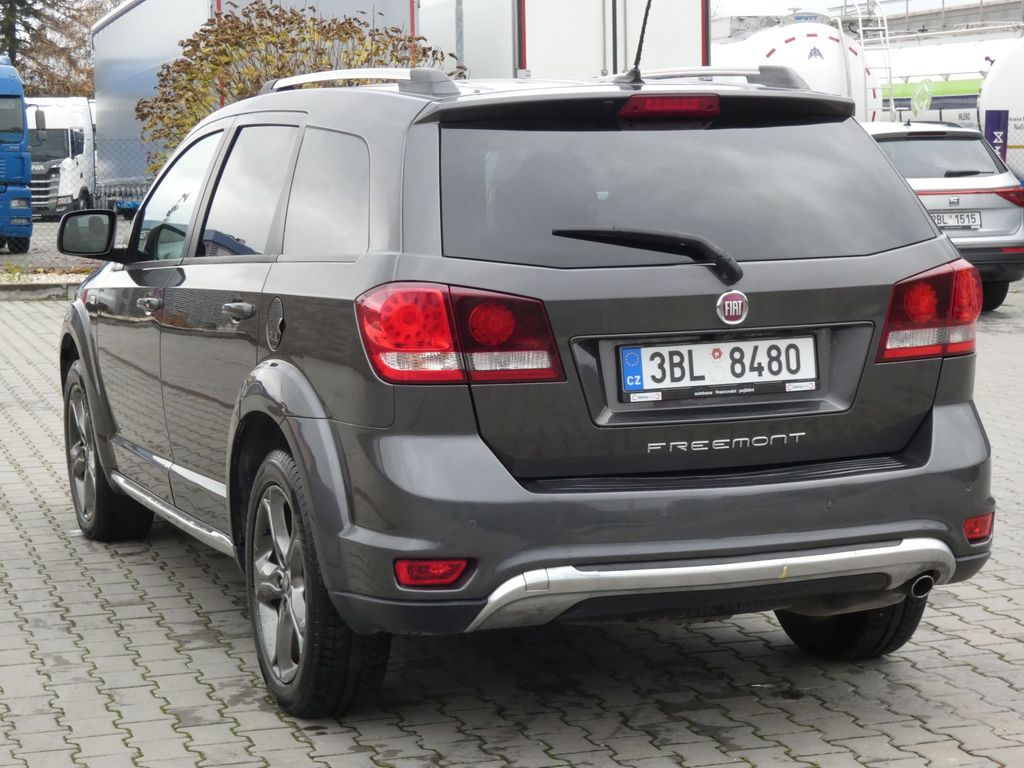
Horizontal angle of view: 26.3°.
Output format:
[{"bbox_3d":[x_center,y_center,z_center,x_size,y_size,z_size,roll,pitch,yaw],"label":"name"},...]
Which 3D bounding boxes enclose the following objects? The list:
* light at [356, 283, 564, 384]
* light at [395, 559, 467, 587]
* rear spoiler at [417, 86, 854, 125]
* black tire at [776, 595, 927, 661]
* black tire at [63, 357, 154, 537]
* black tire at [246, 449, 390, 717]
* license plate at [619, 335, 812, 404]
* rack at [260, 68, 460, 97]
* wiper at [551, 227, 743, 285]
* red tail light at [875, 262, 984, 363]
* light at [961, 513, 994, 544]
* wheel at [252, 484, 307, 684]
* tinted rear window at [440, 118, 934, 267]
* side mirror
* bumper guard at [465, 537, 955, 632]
[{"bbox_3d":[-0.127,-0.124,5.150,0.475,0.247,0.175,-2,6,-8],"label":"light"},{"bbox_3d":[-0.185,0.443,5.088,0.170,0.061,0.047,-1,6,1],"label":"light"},{"bbox_3d":[0.356,-0.713,5.616,1.250,0.105,0.260,-3,7,-21],"label":"rear spoiler"},{"bbox_3d":[0.944,0.435,6.429,0.231,0.720,0.722,-3,7,-21],"label":"black tire"},{"bbox_3d":[-1.578,0.251,8.541,0.231,0.720,0.722,-3,7,-21],"label":"black tire"},{"bbox_3d":[-0.528,0.525,5.893,0.230,0.715,0.720,-3,7,-21],"label":"black tire"},{"bbox_3d":[0.509,-0.045,5.319,0.525,0.118,0.020,-3,-2,-21],"label":"license plate"},{"bbox_3d":[-0.483,-0.849,6.264,0.085,0.090,1.750,-4,7,-23],"label":"rack"},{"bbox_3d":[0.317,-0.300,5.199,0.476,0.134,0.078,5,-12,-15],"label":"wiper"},{"bbox_3d":[1.076,-0.190,5.585,0.473,0.243,0.128,-6,8,-39],"label":"red tail light"},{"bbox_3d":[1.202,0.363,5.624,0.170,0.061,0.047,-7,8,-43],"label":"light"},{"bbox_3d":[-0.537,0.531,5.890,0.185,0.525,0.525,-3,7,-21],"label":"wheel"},{"bbox_3d":[0.442,-0.481,5.430,1.360,0.510,0.100,-3,-32,-21],"label":"tinted rear window"},{"bbox_3d":[-1.494,-0.526,7.739,0.245,0.185,0.170,-3,7,-21],"label":"side mirror"},{"bbox_3d":[0.546,0.478,5.309,1.330,0.178,0.220,-3,7,-21],"label":"bumper guard"}]

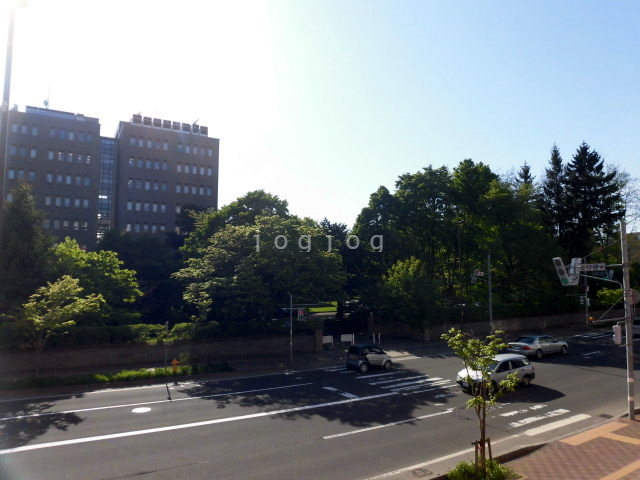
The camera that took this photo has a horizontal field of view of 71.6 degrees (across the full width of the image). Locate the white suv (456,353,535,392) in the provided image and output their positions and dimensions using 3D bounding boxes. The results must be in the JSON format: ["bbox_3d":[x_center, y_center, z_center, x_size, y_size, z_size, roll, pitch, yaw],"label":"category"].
[{"bbox_3d":[8.975,6.731,22.600,4.200,1.530,1.690,3,-5,-30],"label":"white suv"}]

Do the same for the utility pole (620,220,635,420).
[{"bbox_3d":[12.218,3.060,17.648,0.260,7.950,0.260,3,-5,-30],"label":"utility pole"}]

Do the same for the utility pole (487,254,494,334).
[{"bbox_3d":[15.590,4.967,40.500,0.260,7.500,0.260,3,-5,-30],"label":"utility pole"}]

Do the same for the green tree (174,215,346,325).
[{"bbox_3d":[-4.646,2.954,33.868,12.800,9.725,11.800,1,-5,0],"label":"green tree"}]

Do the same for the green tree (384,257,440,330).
[{"bbox_3d":[8.558,5.140,41.500,5.200,7.100,4.800,0,-4,12],"label":"green tree"}]

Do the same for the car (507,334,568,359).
[{"bbox_3d":[14.777,7.026,29.777,4.650,1.440,1.750,3,-5,-31],"label":"car"}]

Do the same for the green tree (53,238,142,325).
[{"bbox_3d":[-14.219,2.945,28.355,5.300,6.103,5.100,2,-5,-27],"label":"green tree"}]

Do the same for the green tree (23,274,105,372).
[{"bbox_3d":[-12.042,3.977,20.749,3.600,4.712,3.400,3,-5,-30],"label":"green tree"}]

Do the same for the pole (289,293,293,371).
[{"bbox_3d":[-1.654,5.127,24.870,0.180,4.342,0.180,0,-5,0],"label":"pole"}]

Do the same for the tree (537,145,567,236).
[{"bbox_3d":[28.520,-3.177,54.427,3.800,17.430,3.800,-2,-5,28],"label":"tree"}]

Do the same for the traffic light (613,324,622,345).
[{"bbox_3d":[12.203,3.876,18.200,0.360,0.750,0.230,3,-5,-30],"label":"traffic light"}]

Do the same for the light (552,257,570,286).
[{"bbox_3d":[10.899,1.420,20.000,0.350,1.200,0.420,-22,4,-20],"label":"light"}]

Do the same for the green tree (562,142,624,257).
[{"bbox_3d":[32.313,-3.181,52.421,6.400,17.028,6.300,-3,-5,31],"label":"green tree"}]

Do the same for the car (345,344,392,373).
[{"bbox_3d":[2.966,7.005,26.800,2.650,1.500,1.520,3,-5,-30],"label":"car"}]

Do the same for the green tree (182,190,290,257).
[{"bbox_3d":[-7.880,1.944,41.473,10.800,13.117,10.500,1,-5,0],"label":"green tree"}]

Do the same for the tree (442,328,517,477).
[{"bbox_3d":[4.522,4.587,12.500,2.100,4.050,2.000,-1,-4,20],"label":"tree"}]

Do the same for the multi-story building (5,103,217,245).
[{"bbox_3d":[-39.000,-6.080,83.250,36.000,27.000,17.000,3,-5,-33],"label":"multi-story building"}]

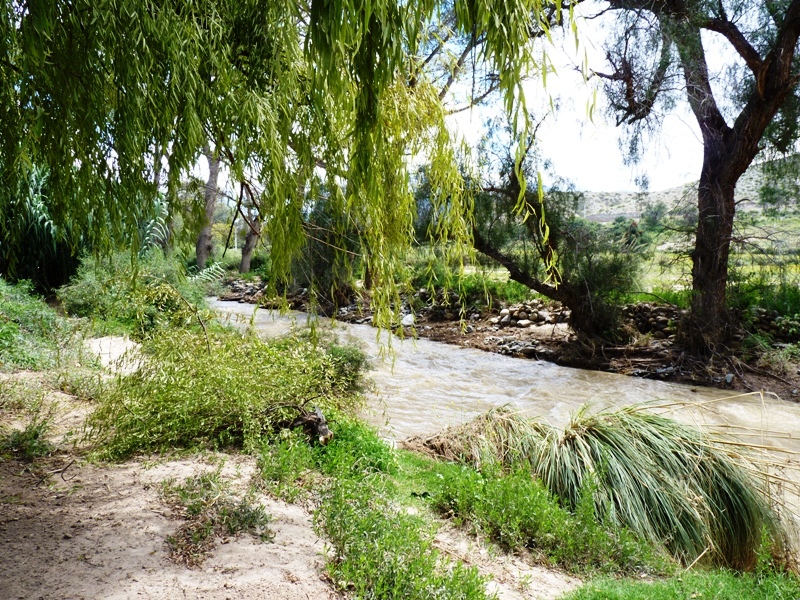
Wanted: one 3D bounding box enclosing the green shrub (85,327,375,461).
[{"bbox_3d":[-1.400,0.623,5.242,2.200,0.880,1.600,0,6,0],"label":"green shrub"}]

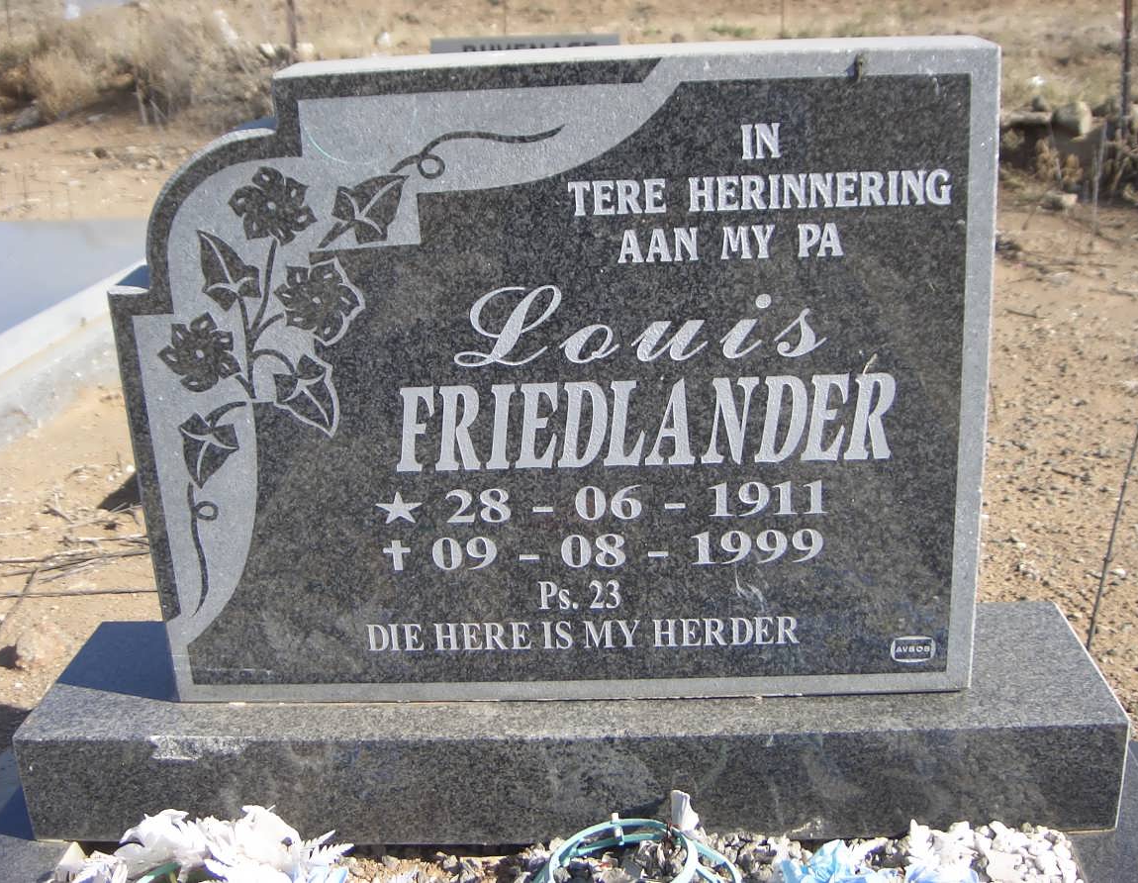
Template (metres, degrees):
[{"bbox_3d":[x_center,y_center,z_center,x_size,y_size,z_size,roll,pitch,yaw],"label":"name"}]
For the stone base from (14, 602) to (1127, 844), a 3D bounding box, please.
[{"bbox_3d":[-0.003,0.250,1.211,0.920,0.102,0.206,-2,20,3],"label":"stone base"}]

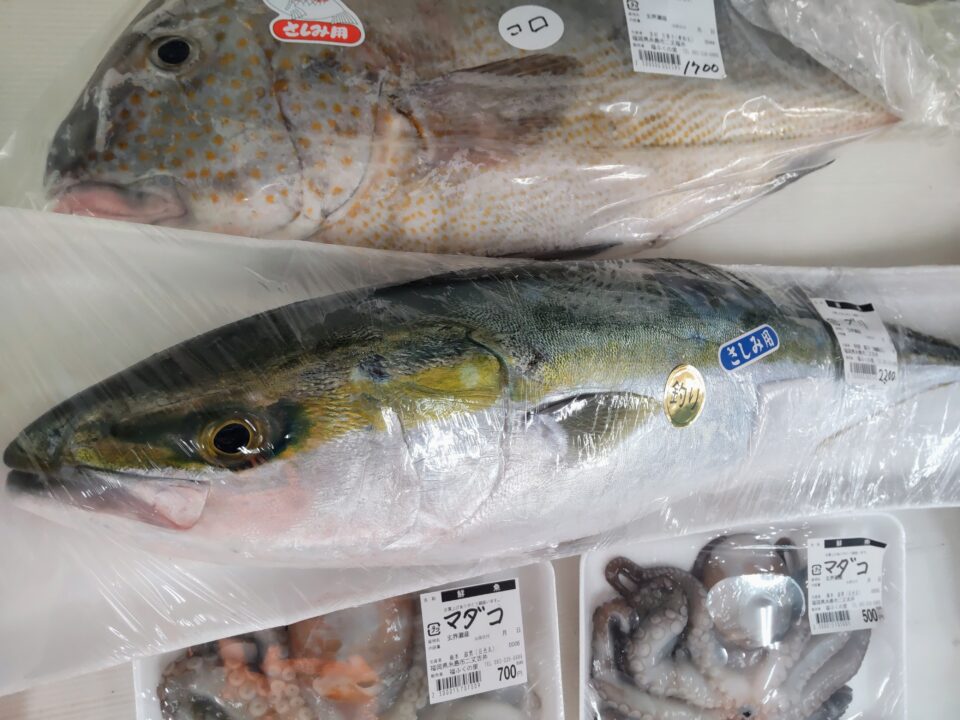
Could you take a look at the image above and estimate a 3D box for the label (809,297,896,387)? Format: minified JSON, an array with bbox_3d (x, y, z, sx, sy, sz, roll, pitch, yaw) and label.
[{"bbox_3d":[0.226,-0.011,0.397,0.053,0.006,0.054,0,69,-27],"label":"label"}]

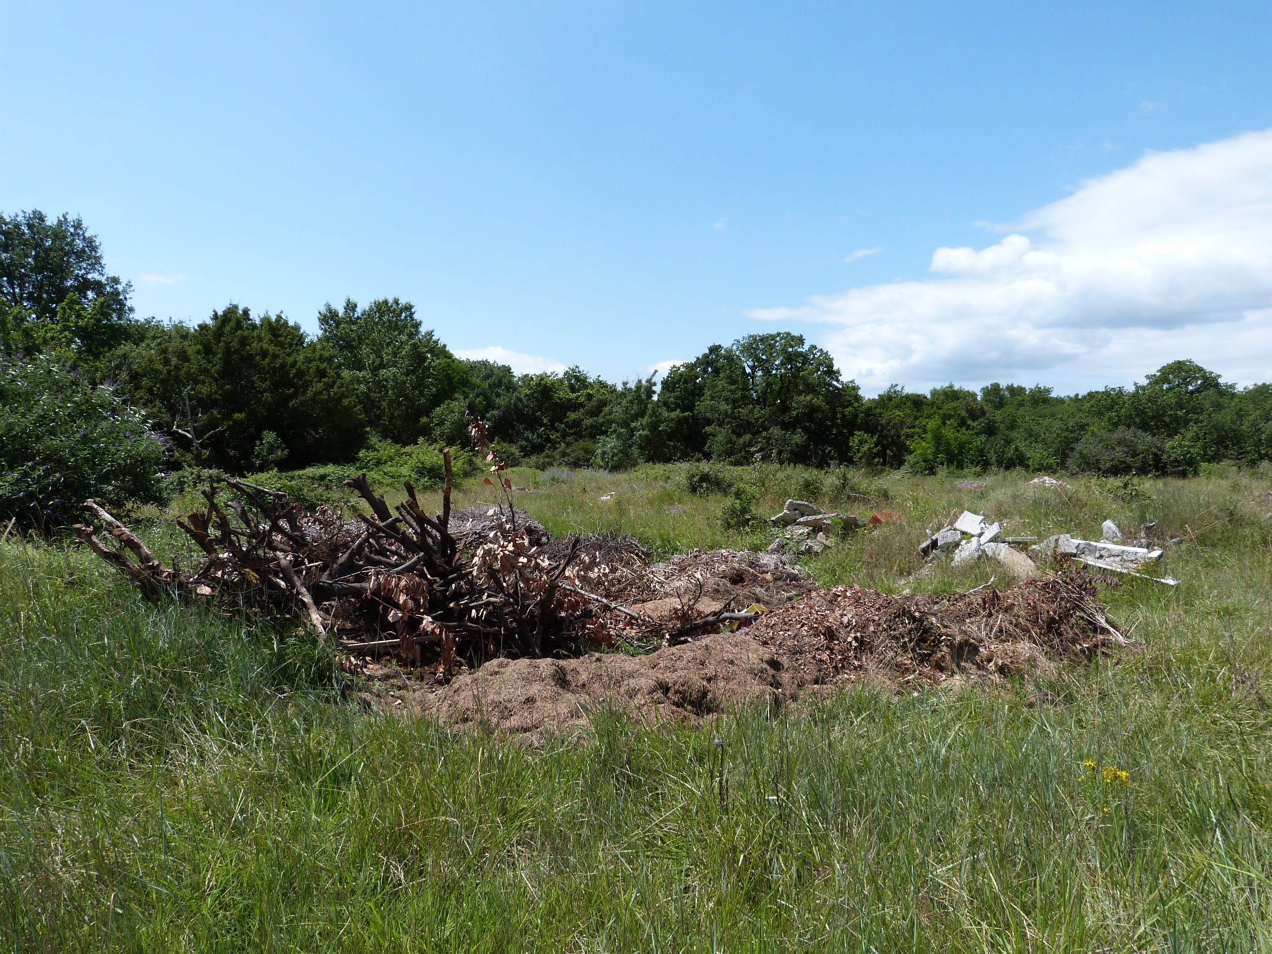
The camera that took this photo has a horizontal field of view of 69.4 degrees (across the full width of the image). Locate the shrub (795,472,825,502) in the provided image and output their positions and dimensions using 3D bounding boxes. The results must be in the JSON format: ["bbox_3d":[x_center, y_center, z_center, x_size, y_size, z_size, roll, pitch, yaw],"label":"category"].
[{"bbox_3d":[3.610,0.220,19.000,0.640,0.660,0.600,0,1,0],"label":"shrub"}]

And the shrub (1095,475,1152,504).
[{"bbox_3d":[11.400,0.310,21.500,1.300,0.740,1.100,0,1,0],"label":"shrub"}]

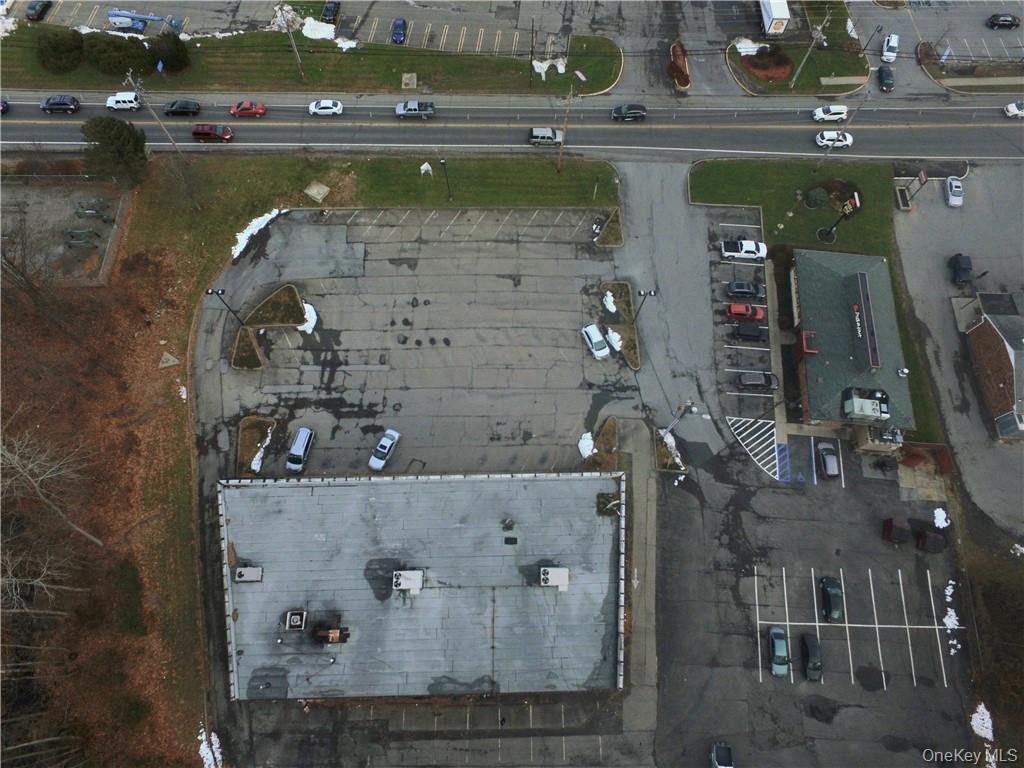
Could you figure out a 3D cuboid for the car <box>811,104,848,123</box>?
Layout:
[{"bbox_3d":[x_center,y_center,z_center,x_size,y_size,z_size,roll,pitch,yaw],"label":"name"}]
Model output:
[{"bbox_3d":[46.791,-39.757,86.845,4.595,1.644,1.843,-1,69,-2],"label":"car"}]

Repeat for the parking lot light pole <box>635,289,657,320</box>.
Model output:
[{"bbox_3d":[15.240,-8.979,70.962,2.050,7.800,0.650,0,69,-1],"label":"parking lot light pole"}]

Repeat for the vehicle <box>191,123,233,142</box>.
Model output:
[{"bbox_3d":[-42.254,-35.366,83.355,5.161,1.740,1.942,1,69,-1],"label":"vehicle"}]

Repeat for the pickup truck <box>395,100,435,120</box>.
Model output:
[{"bbox_3d":[-14.111,-39.716,85.572,5.384,1.779,1.895,0,69,-1],"label":"pickup truck"}]

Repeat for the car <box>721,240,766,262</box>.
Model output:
[{"bbox_3d":[30.596,-17.693,77.835,5.759,1.862,2.013,3,69,0],"label":"car"}]

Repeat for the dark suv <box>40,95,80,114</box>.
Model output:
[{"bbox_3d":[-65.010,-40.183,84.792,4.927,1.728,1.913,0,69,-1],"label":"dark suv"}]

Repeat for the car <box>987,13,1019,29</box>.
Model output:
[{"bbox_3d":[78.849,-58.137,94.729,4.788,1.429,1.816,-3,69,-2],"label":"car"}]

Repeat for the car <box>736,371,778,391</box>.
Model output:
[{"bbox_3d":[29.618,-0.318,71.150,4.818,1.696,1.839,3,69,0],"label":"car"}]

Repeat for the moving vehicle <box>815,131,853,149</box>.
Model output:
[{"bbox_3d":[46.467,-35.213,85.061,4.893,1.665,1.859,-1,69,-1],"label":"moving vehicle"}]

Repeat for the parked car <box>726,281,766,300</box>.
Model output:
[{"bbox_3d":[30.115,-12.077,75.760,4.547,1.643,1.787,3,69,0],"label":"parked car"}]

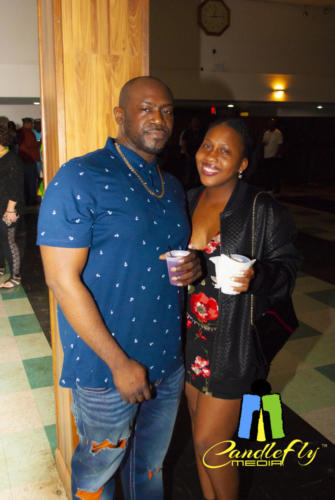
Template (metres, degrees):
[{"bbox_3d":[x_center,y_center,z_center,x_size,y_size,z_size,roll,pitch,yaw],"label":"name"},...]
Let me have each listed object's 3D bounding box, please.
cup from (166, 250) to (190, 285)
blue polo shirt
[{"bbox_3d":[0.034,0.057,1.530,0.073,0.090,0.073,1,15,0],"label":"cup"},{"bbox_3d":[-0.136,0.035,1.644,0.540,0.790,0.340,-10,19,-37],"label":"blue polo shirt"}]

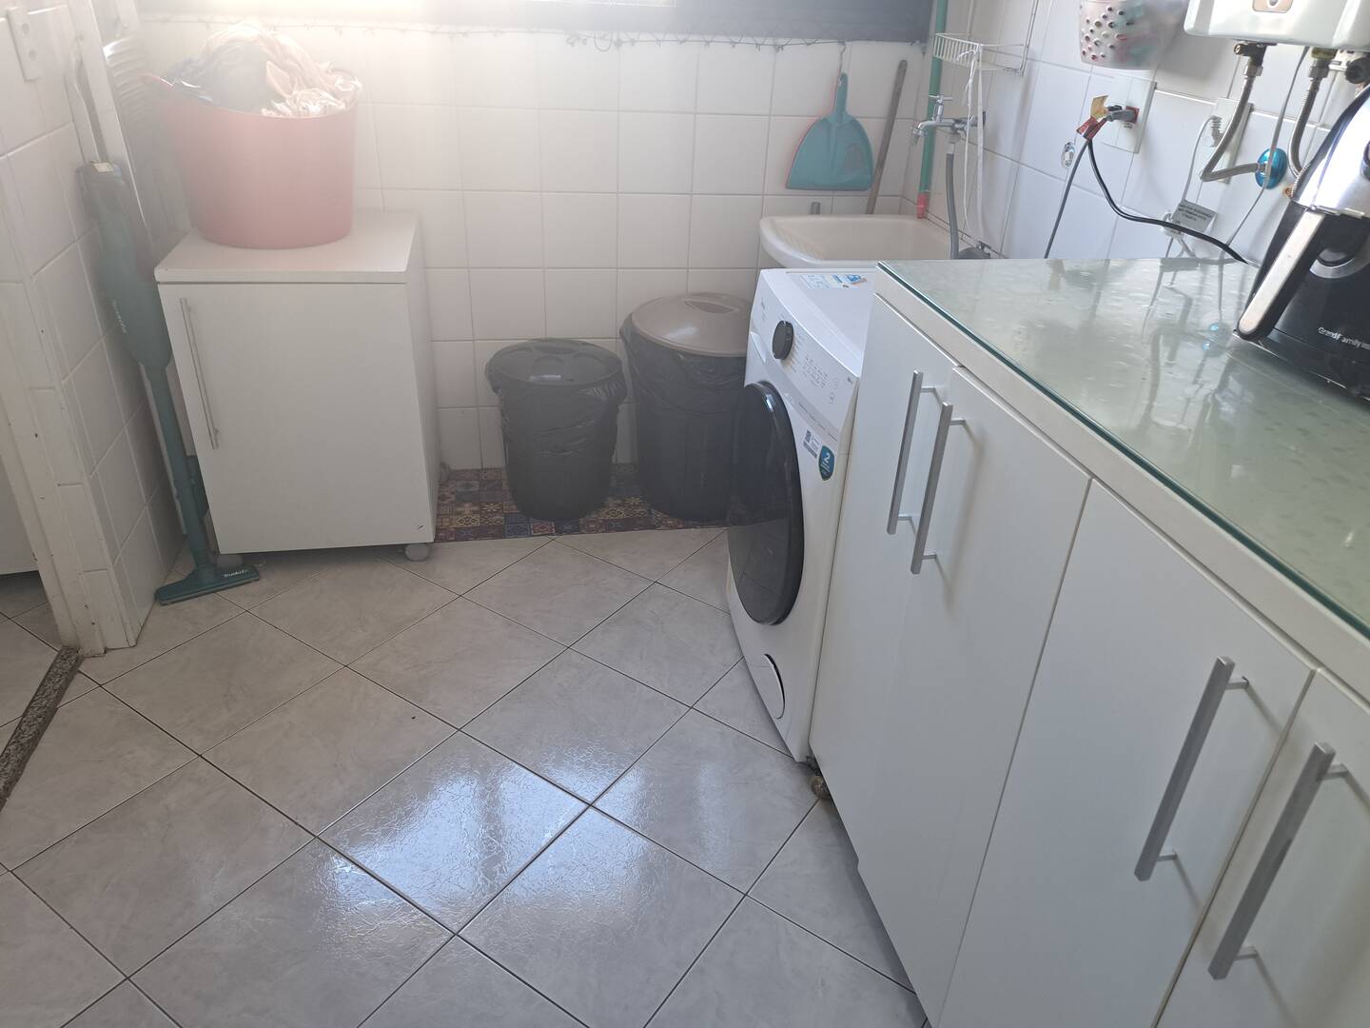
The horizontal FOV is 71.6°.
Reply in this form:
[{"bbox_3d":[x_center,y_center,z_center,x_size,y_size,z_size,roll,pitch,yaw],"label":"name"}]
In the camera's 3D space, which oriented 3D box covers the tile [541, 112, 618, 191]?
[{"bbox_3d":[-0.274,-0.942,2.474,0.200,0.200,0.010,-3,30,-11],"label":"tile"}]

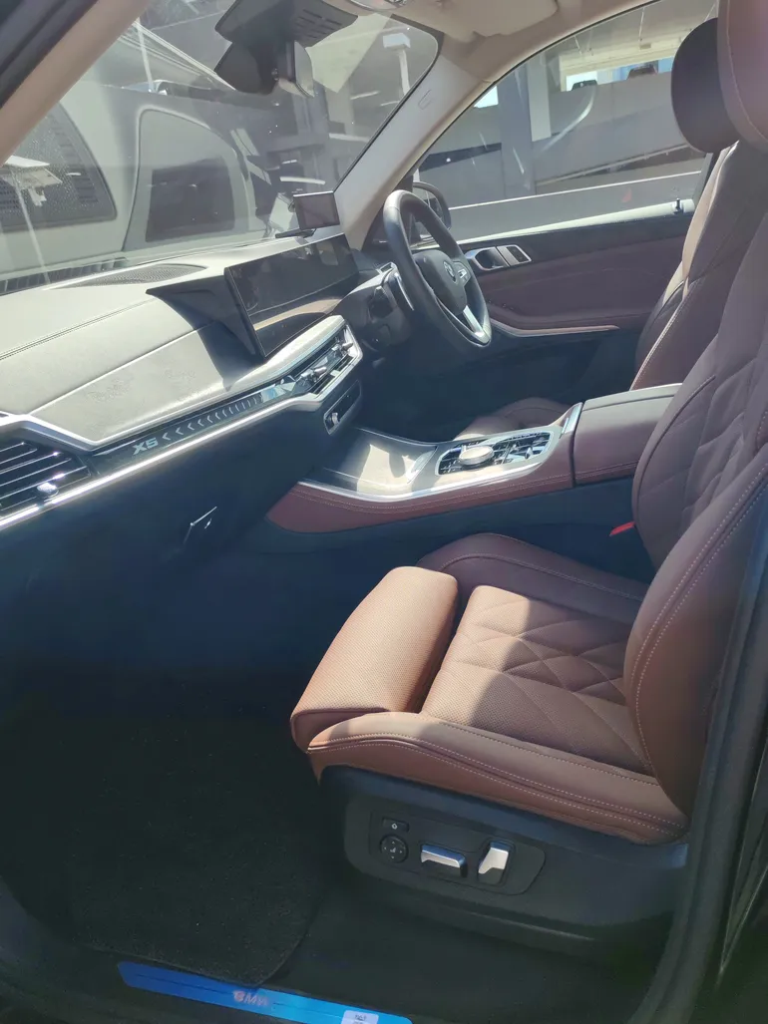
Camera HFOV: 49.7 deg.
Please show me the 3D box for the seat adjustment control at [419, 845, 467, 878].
[{"bbox_3d":[0.071,0.407,0.965,0.050,0.025,0.020,8,13,14],"label":"seat adjustment control"}]

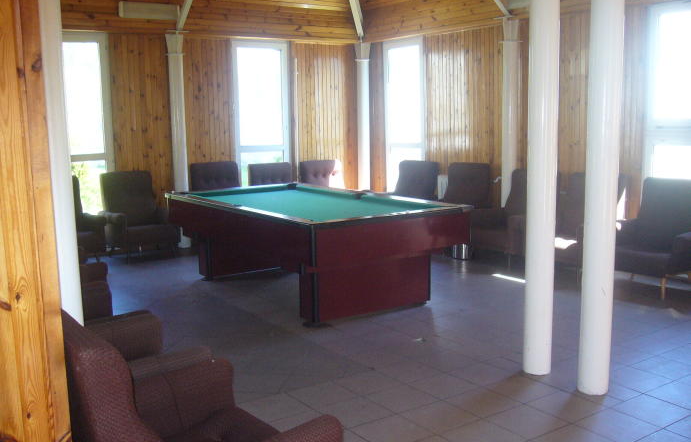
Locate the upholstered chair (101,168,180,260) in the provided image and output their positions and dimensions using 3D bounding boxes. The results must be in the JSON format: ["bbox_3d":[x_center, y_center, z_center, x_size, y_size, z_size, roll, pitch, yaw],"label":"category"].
[{"bbox_3d":[-2.367,-0.077,8.055,0.700,0.950,0.790,-6,9,-31],"label":"upholstered chair"}]

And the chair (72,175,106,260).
[{"bbox_3d":[-3.002,0.008,7.360,0.760,0.940,0.790,-7,10,-34],"label":"chair"}]

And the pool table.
[{"bbox_3d":[-0.381,0.210,6.285,1.480,0.805,2.720,-6,10,-34],"label":"pool table"}]

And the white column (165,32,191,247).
[{"bbox_3d":[-1.971,-0.946,8.250,0.200,2.530,0.200,-7,10,-34],"label":"white column"}]

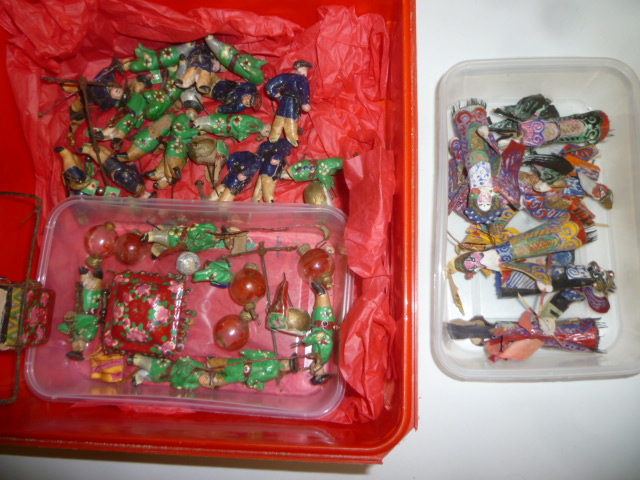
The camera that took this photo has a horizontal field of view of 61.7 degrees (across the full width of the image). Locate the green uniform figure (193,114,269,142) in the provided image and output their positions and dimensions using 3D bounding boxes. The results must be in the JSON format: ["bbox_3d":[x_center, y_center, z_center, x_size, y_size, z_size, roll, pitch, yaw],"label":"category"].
[{"bbox_3d":[-0.057,-0.072,0.345,0.051,0.018,0.019,6,103,6],"label":"green uniform figure"}]

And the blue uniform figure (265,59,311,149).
[{"bbox_3d":[-0.021,-0.086,0.338,0.028,0.017,0.054,11,87,-18],"label":"blue uniform figure"}]

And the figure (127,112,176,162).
[{"bbox_3d":[-0.112,-0.067,0.351,0.044,0.017,0.017,-40,92,1],"label":"figure"}]

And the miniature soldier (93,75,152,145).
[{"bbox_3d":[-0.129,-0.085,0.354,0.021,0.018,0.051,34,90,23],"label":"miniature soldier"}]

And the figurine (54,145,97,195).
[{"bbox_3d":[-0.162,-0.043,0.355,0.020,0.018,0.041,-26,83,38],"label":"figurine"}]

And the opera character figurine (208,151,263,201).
[{"bbox_3d":[-0.055,-0.039,0.344,0.022,0.017,0.044,34,90,1],"label":"opera character figurine"}]

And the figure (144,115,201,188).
[{"bbox_3d":[-0.095,-0.058,0.347,0.022,0.018,0.049,15,87,12],"label":"figure"}]

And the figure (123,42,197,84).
[{"bbox_3d":[-0.106,-0.121,0.355,0.050,0.018,0.020,-16,85,4],"label":"figure"}]

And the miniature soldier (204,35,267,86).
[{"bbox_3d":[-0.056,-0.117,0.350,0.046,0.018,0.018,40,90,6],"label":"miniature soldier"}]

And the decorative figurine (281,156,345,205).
[{"bbox_3d":[-0.005,-0.038,0.339,0.041,0.018,0.028,-9,102,4],"label":"decorative figurine"}]

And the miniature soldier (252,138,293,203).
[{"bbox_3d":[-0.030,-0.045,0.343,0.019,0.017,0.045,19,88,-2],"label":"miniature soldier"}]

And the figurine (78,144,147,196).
[{"bbox_3d":[-0.135,-0.045,0.351,0.052,0.017,0.019,33,114,6],"label":"figurine"}]

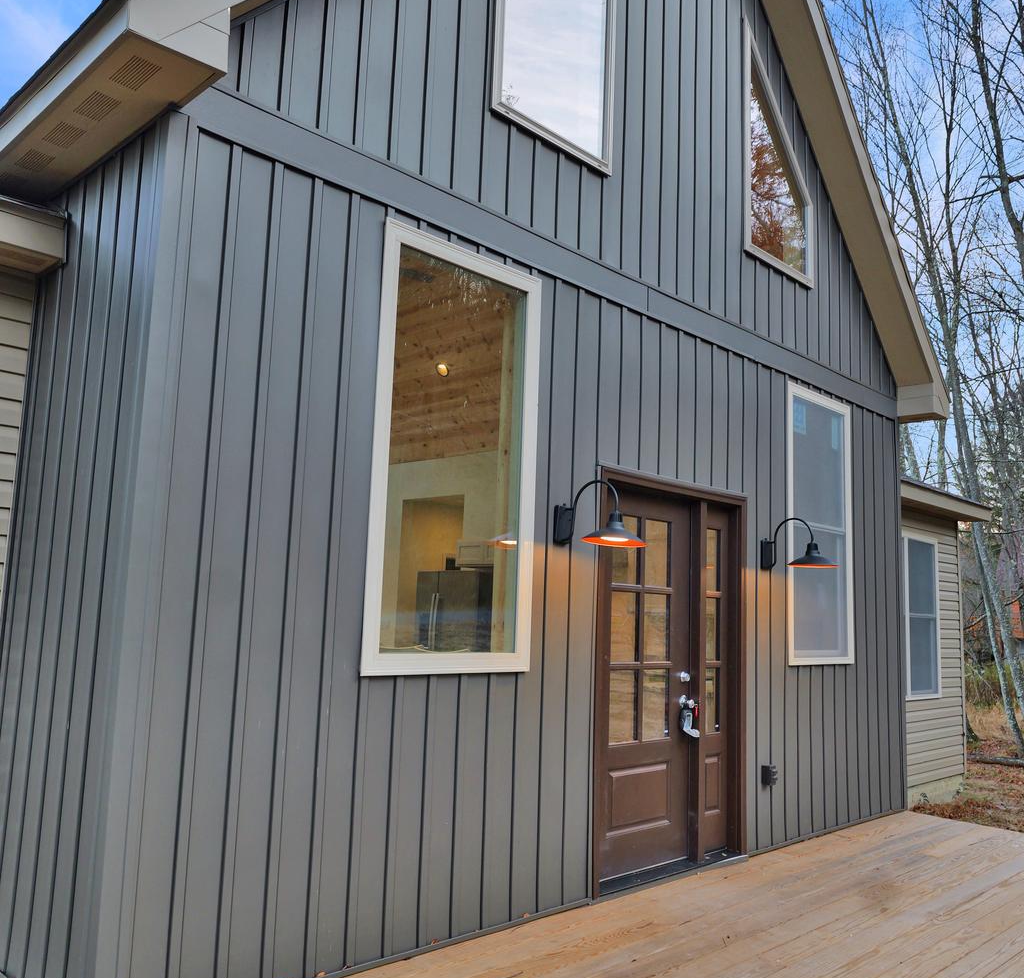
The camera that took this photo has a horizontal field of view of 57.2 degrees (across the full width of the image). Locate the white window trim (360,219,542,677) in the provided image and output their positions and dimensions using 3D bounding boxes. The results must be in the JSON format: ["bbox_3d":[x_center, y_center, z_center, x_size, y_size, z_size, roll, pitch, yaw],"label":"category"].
[{"bbox_3d":[-0.222,-0.145,4.169,0.080,1.900,0.960,-6,-11,44],"label":"white window trim"}]

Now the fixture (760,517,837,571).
[{"bbox_3d":[1.793,0.345,5.844,0.475,0.320,0.310,-6,-11,44],"label":"fixture"}]

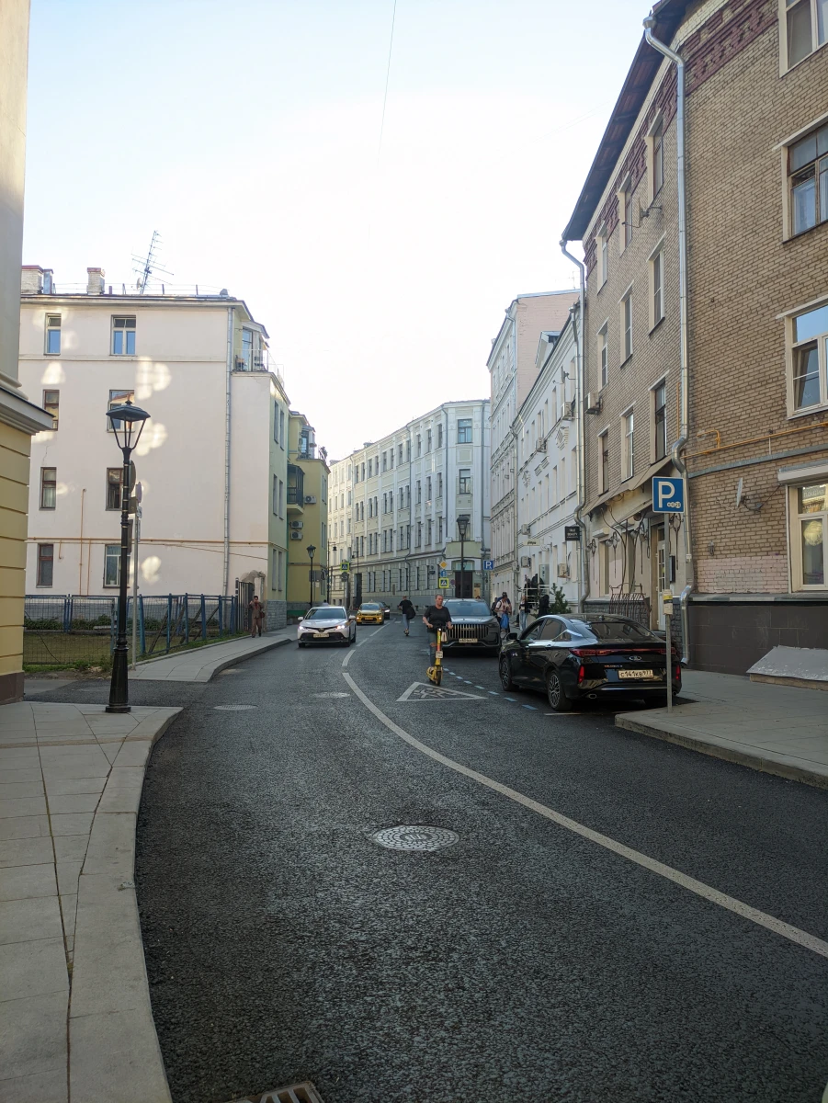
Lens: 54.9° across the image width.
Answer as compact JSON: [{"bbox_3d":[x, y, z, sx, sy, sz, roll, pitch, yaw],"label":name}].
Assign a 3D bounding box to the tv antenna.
[{"bbox_3d":[-13.313,-14.618,40.425,1.700,3.140,1.400,3,-4,-37],"label":"tv antenna"}]

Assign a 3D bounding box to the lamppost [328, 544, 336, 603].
[{"bbox_3d":[-5.823,2.121,56.972,0.680,5.770,0.300,0,-3,0],"label":"lamppost"}]

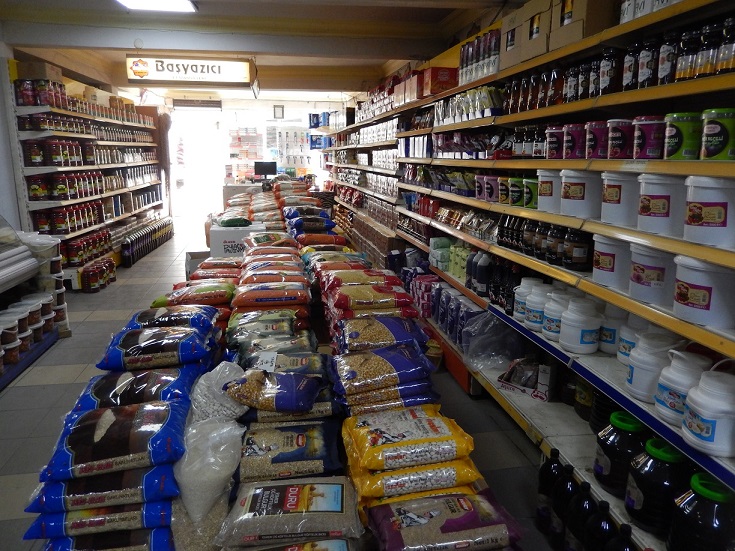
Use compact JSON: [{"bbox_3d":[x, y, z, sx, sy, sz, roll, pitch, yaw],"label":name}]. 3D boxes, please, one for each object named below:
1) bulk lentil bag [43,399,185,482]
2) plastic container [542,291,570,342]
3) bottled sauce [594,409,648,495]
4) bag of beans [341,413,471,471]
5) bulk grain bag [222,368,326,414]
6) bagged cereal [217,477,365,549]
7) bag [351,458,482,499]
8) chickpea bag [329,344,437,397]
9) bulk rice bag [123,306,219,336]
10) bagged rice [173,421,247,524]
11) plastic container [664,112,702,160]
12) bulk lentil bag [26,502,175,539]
[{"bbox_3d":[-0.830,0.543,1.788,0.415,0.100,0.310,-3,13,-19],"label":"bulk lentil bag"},{"bbox_3d":[0.919,0.190,2.502,0.172,0.205,0.172,-9,16,-38],"label":"plastic container"},{"bbox_3d":[0.975,0.666,2.015,0.188,0.268,0.188,-10,16,-38],"label":"bottled sauce"},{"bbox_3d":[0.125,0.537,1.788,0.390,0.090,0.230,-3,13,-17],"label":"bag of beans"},{"bbox_3d":[-0.413,0.511,2.379,0.420,0.100,0.270,-2,13,-9],"label":"bulk grain bag"},{"bbox_3d":[-0.248,0.735,1.673,0.420,0.085,0.270,-2,13,-9],"label":"bagged cereal"},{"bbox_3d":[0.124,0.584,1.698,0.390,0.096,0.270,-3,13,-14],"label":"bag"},{"bbox_3d":[0.065,0.452,2.573,0.440,0.075,0.320,-5,13,-20],"label":"chickpea bag"},{"bbox_3d":[-1.010,0.249,2.769,0.450,0.100,0.300,-3,13,-15],"label":"bulk rice bag"},{"bbox_3d":[-0.545,0.666,1.832,0.230,0.150,0.380,-3,31,-11],"label":"bagged rice"},{"bbox_3d":[1.161,-0.503,1.932,0.116,0.166,0.116,-3,13,-14],"label":"plastic container"},{"bbox_3d":[-0.782,0.657,1.635,0.405,0.093,0.280,-2,13,-9],"label":"bulk lentil bag"}]

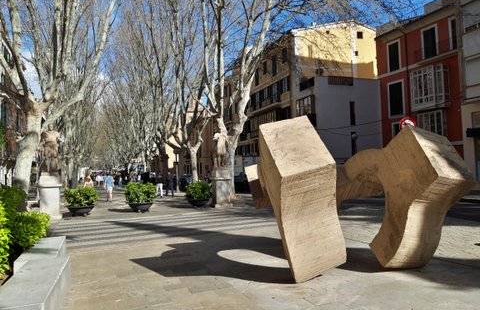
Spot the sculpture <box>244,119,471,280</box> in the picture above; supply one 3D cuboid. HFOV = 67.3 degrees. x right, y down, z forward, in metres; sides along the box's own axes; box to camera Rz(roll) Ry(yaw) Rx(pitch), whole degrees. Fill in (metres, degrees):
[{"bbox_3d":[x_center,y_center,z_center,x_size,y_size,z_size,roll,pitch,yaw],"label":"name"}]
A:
[{"bbox_3d":[1.850,0.590,6.200,3.350,2.360,2.800,-1,-3,-17],"label":"sculpture"}]

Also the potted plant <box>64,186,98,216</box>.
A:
[{"bbox_3d":[-6.306,1.810,14.338,1.230,1.170,1.230,0,-3,-22],"label":"potted plant"}]

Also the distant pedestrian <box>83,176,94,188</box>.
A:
[{"bbox_3d":[-8.531,1.920,20.300,0.500,1.660,0.380,0,-3,-22],"label":"distant pedestrian"}]

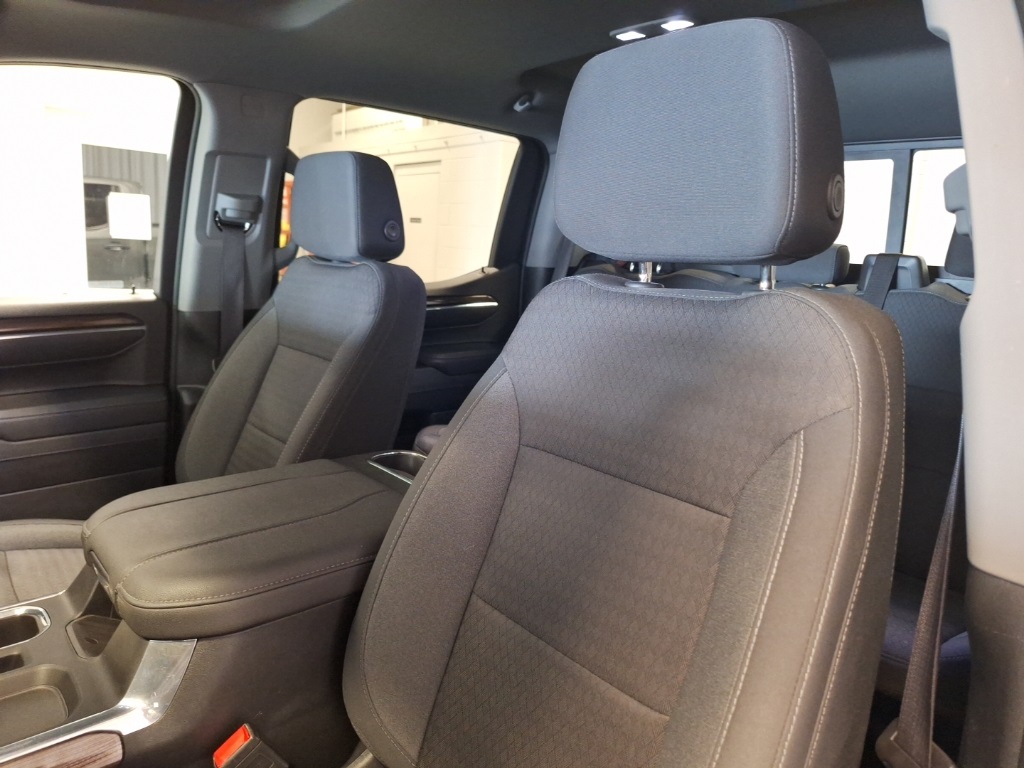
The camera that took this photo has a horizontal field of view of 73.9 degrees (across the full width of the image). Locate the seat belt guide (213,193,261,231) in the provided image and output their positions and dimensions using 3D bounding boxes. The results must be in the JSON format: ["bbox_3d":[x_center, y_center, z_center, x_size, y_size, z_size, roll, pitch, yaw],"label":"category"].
[{"bbox_3d":[-0.575,-0.360,1.430,0.087,0.078,0.045,-5,13,-33],"label":"seat belt guide"}]

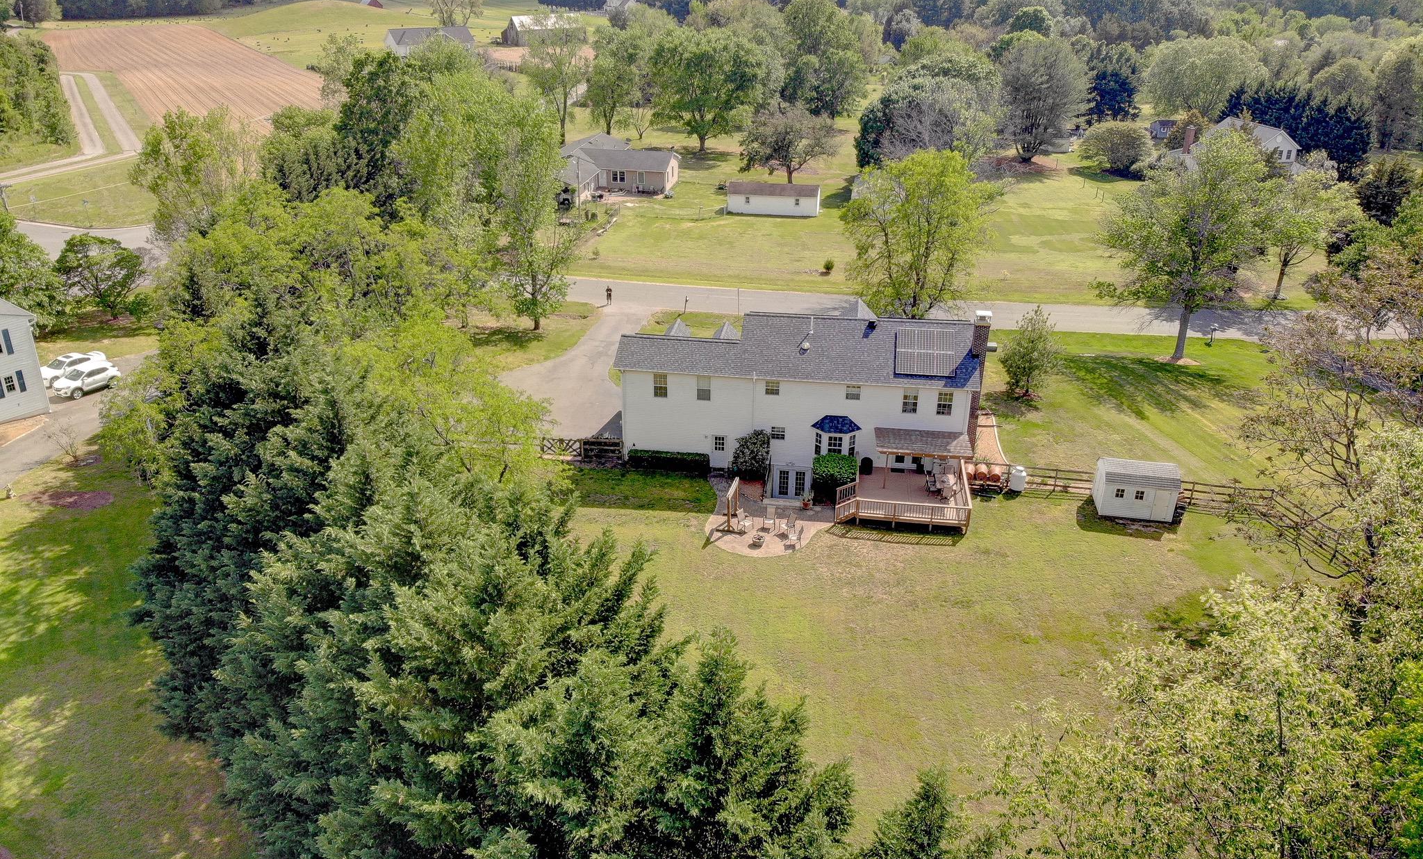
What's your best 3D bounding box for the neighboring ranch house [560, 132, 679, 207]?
[{"bbox_3d":[-13.290,-34.710,129.810,17.800,4.700,23.500,4,26,8],"label":"neighboring ranch house"}]

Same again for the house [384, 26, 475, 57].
[{"bbox_3d":[-63.180,-88.310,223.580,18.000,6.400,9.600,-13,29,-25],"label":"house"}]

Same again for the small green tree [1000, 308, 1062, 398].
[{"bbox_3d":[20.340,-5.080,63.140,4.040,6.070,4.040,0,26,0],"label":"small green tree"}]

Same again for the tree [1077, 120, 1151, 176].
[{"bbox_3d":[56.380,-39.750,138.480,10.440,7.000,9.920,0,26,0],"label":"tree"}]

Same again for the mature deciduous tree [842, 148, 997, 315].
[{"bbox_3d":[15.270,-13.090,73.220,11.290,14.890,10.730,0,26,0],"label":"mature deciduous tree"}]

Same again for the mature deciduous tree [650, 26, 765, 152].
[{"bbox_3d":[-0.520,-45.630,132.780,15.490,16.110,15.490,0,26,0],"label":"mature deciduous tree"}]

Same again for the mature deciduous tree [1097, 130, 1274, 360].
[{"bbox_3d":[33.890,-13.030,71.180,12.230,16.720,11.620,0,26,0],"label":"mature deciduous tree"}]

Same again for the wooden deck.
[{"bbox_3d":[9.810,3.150,50.820,6.600,1.630,5.400,4,27,7],"label":"wooden deck"}]

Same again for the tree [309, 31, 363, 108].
[{"bbox_3d":[-65.490,-61.430,172.700,9.310,15.300,8.850,0,26,0],"label":"tree"}]

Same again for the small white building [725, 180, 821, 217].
[{"bbox_3d":[6.820,-25.160,106.500,9.900,3.250,4.000,3,27,6],"label":"small white building"}]

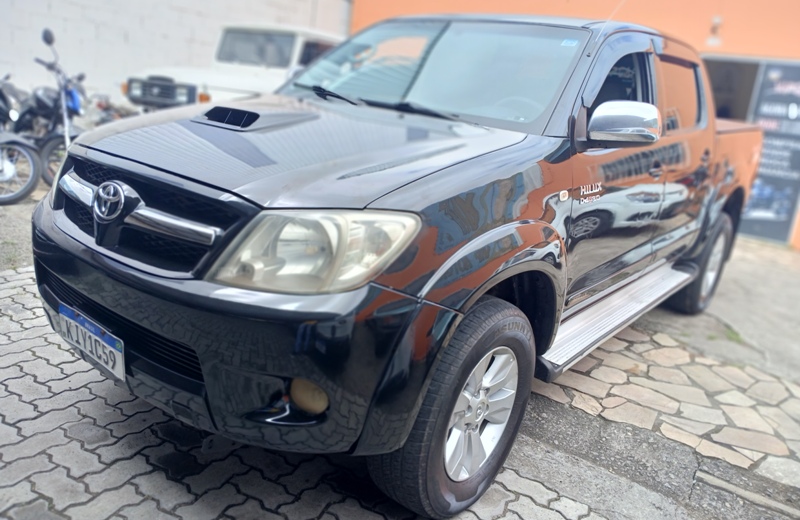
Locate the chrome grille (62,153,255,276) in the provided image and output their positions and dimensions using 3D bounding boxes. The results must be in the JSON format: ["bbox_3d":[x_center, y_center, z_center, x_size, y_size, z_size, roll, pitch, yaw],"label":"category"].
[{"bbox_3d":[-0.800,-0.135,1.800,1.060,0.260,0.220,19,21,36],"label":"chrome grille"}]

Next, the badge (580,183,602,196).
[{"bbox_3d":[0.703,-0.258,2.191,0.012,0.034,0.195,19,21,36],"label":"badge"}]

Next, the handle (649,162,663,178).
[{"bbox_3d":[1.140,-0.393,2.655,0.055,0.060,0.190,19,21,36],"label":"handle"}]

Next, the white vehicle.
[{"bbox_3d":[-1.894,-2.265,8.432,1.670,1.880,3.950,15,19,26],"label":"white vehicle"}]

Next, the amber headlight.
[{"bbox_3d":[-0.222,-0.019,1.498,0.460,0.250,0.360,19,21,36],"label":"amber headlight"}]

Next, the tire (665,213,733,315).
[{"bbox_3d":[2.169,0.010,4.377,0.270,0.765,0.765,19,21,36],"label":"tire"}]

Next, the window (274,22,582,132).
[{"bbox_3d":[0.129,-0.887,2.655,1.440,0.130,0.760,19,56,36],"label":"window"}]

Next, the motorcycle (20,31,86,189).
[{"bbox_3d":[-3.716,-1.460,6.093,2.020,1.280,0.800,18,20,35],"label":"motorcycle"}]

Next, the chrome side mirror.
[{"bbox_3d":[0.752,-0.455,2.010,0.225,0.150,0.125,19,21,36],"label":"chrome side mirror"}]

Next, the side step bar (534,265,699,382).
[{"bbox_3d":[1.151,0.237,3.051,0.210,0.095,1.970,19,21,36],"label":"side step bar"}]

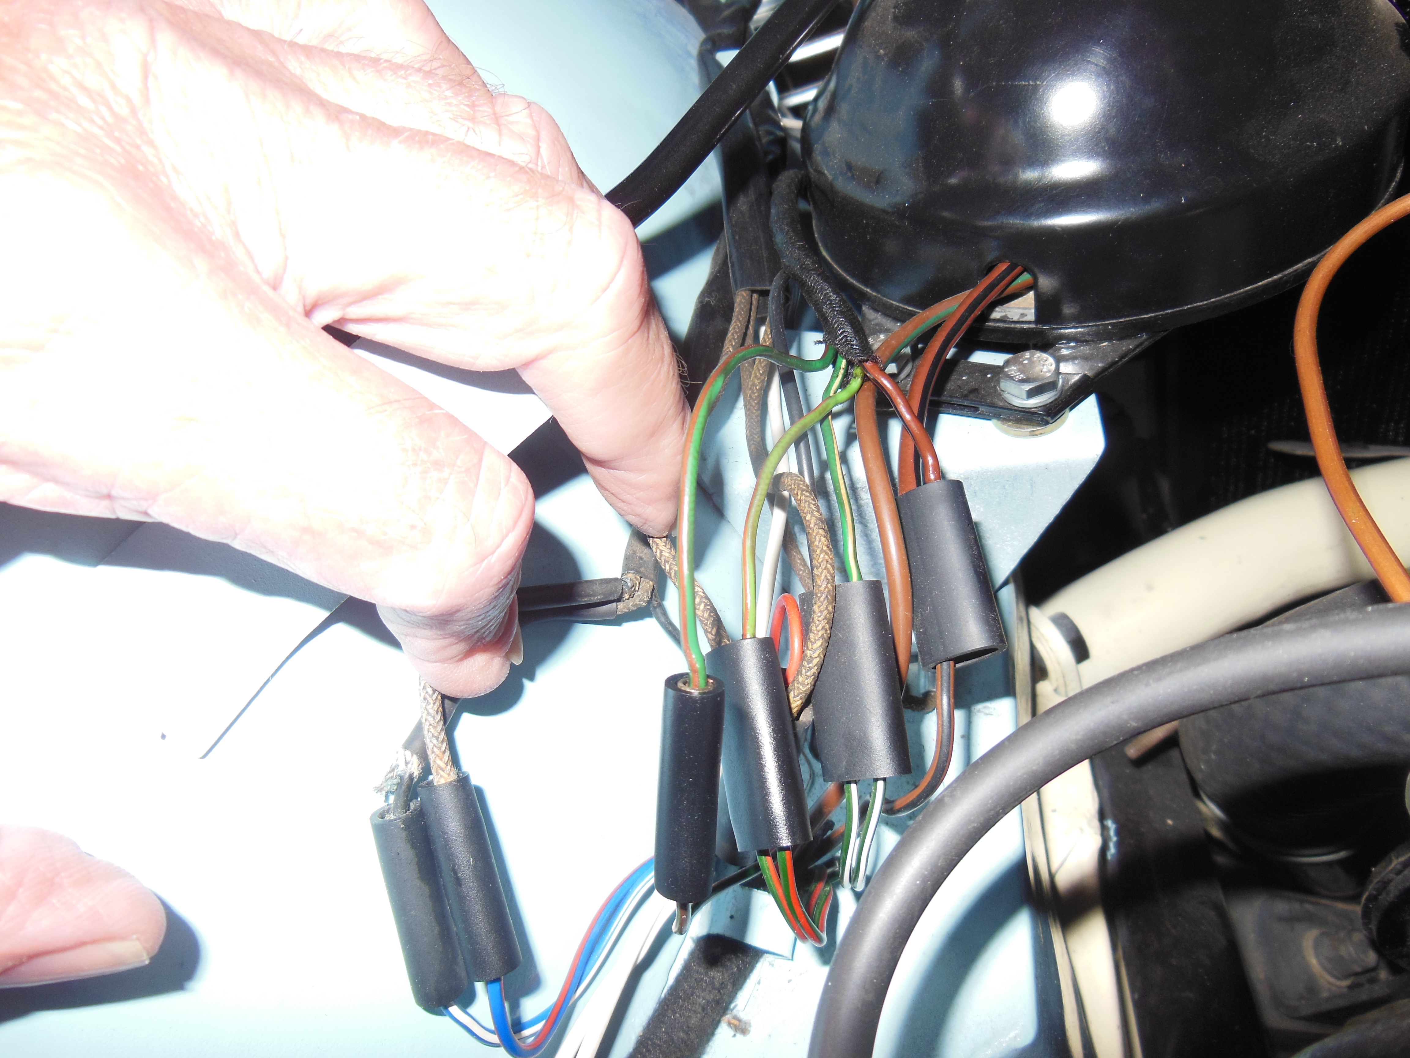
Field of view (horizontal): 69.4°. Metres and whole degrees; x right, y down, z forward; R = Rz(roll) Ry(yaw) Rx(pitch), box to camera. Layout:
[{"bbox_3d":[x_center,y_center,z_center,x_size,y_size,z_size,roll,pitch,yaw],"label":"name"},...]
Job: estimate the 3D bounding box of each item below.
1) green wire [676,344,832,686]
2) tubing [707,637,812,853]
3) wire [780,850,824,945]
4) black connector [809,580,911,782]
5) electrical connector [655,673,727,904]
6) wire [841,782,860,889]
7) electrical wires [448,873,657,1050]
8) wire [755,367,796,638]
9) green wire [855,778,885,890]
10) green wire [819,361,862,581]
[{"bbox_3d":[0.008,-0.004,0.174,0.029,0.015,0.063,12,66,-20],"label":"green wire"},{"bbox_3d":[0.009,0.036,0.170,0.009,0.015,0.033,5,68,-44],"label":"tubing"},{"bbox_3d":[0.016,0.060,0.164,0.003,0.018,0.008,-20,12,19],"label":"wire"},{"bbox_3d":[0.026,0.026,0.176,0.009,0.015,0.033,16,62,-48],"label":"black connector"},{"bbox_3d":[-0.003,0.041,0.159,0.009,0.035,0.009,2,7,0],"label":"electrical connector"},{"bbox_3d":[0.024,0.050,0.168,0.003,0.004,0.019,5,87,-3],"label":"wire"},{"bbox_3d":[-0.023,0.074,0.169,0.042,0.004,0.013,-31,72,-5],"label":"electrical wires"},{"bbox_3d":[0.012,-0.006,0.186,0.005,0.003,0.057,7,63,-9],"label":"wire"},{"bbox_3d":[0.027,0.050,0.168,0.003,0.004,0.021,12,87,17],"label":"green wire"},{"bbox_3d":[0.025,-0.012,0.190,0.007,0.003,0.046,5,68,-11],"label":"green wire"}]

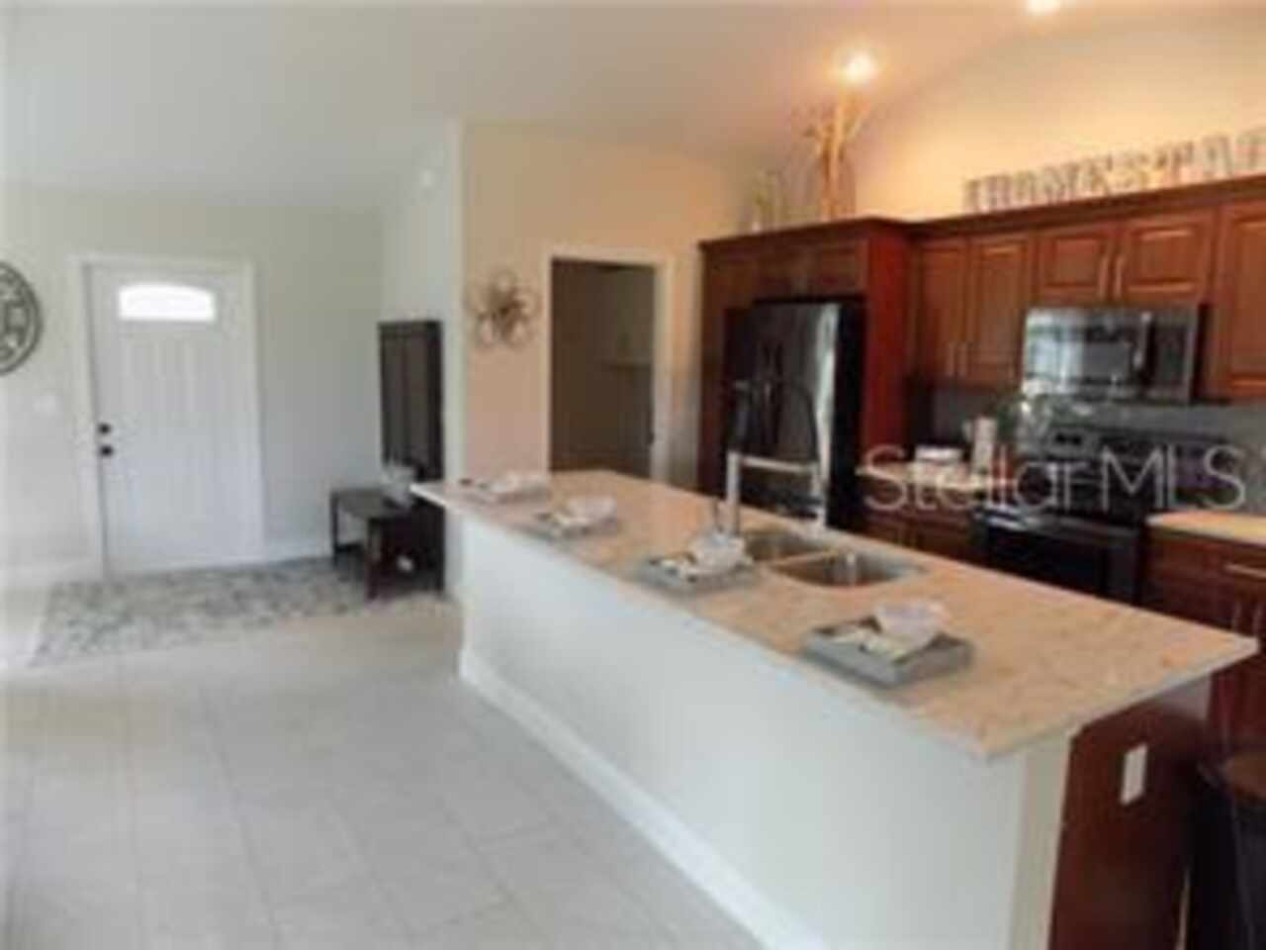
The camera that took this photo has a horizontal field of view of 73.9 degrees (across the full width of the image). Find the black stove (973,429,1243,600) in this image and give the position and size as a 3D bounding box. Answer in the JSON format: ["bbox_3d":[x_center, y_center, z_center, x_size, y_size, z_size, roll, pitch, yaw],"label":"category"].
[{"bbox_3d":[2.118,0.441,3.947,0.700,1.180,0.770,-4,10,-33],"label":"black stove"}]

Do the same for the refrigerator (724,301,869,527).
[{"bbox_3d":[1.161,-0.106,5.226,0.780,1.815,0.915,-5,10,-32],"label":"refrigerator"}]

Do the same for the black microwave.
[{"bbox_3d":[2.260,-0.554,3.873,0.405,0.410,0.757,-5,10,-32],"label":"black microwave"}]

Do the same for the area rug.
[{"bbox_3d":[-2.452,0.739,5.266,2.010,0.012,1.570,-5,10,-32],"label":"area rug"}]

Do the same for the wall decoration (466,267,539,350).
[{"bbox_3d":[-0.782,-0.984,5.016,0.465,0.480,0.060,-5,10,-32],"label":"wall decoration"}]

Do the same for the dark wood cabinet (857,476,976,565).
[{"bbox_3d":[1.737,0.481,4.612,0.660,0.885,0.710,-4,10,-33],"label":"dark wood cabinet"}]

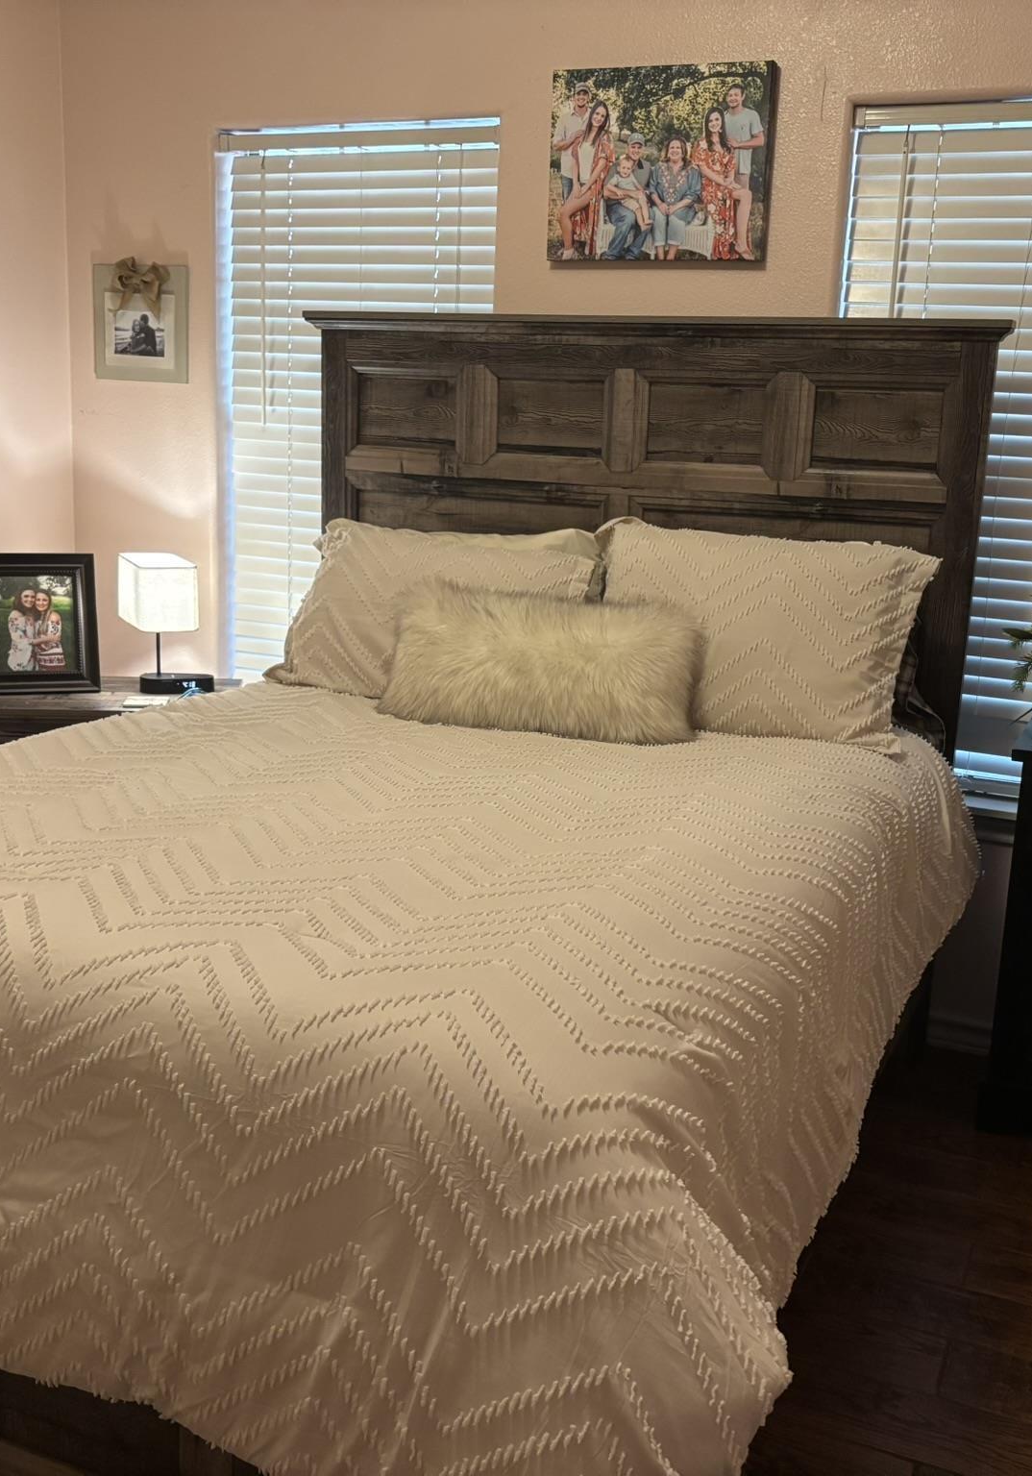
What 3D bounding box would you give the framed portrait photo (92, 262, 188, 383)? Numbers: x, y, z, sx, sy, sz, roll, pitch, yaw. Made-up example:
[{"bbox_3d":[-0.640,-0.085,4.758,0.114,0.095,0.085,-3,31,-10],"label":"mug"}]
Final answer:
[{"bbox_3d":[-0.996,-1.107,3.942,0.305,0.304,0.028,8,14,23],"label":"framed portrait photo"}]

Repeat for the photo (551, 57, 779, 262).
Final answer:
[{"bbox_3d":[0.322,-1.278,3.302,0.514,0.410,0.038,8,14,23],"label":"photo"}]

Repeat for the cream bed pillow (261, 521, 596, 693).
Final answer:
[{"bbox_3d":[-0.182,-0.289,3.298,0.710,0.410,0.160,8,-18,23],"label":"cream bed pillow"}]

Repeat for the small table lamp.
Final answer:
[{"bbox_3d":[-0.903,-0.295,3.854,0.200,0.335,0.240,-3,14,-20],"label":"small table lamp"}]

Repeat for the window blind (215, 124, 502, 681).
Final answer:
[{"bbox_3d":[-0.424,-0.789,3.800,0.787,1.468,0.060,8,14,23],"label":"window blind"}]

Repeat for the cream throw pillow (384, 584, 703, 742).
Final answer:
[{"bbox_3d":[0.043,-0.162,3.034,0.640,0.280,0.150,9,-15,26],"label":"cream throw pillow"}]

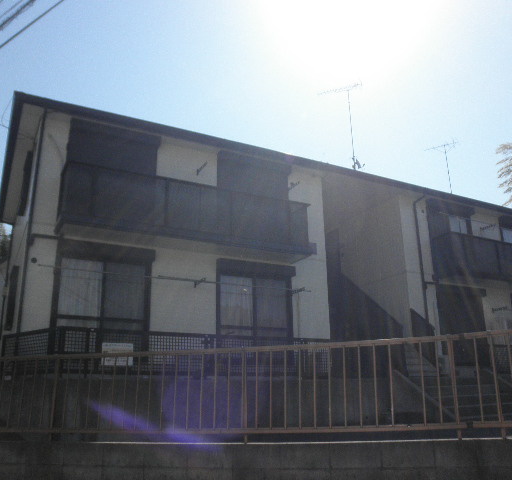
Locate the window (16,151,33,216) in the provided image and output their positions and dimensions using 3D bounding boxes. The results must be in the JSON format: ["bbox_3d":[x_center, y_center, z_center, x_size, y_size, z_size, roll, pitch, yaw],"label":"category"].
[{"bbox_3d":[-5.633,-1.315,12.630,0.113,1.257,1.545,8,-17,-27],"label":"window"}]

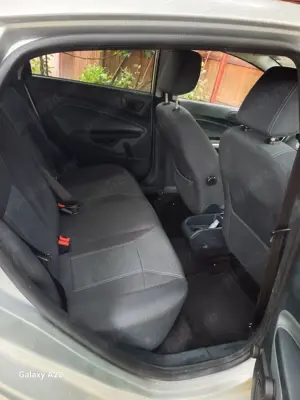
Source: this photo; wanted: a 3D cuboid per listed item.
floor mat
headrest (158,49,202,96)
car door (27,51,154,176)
[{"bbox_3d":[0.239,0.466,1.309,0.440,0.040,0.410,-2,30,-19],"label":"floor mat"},{"bbox_3d":[0.149,-0.654,1.480,0.135,0.210,0.265,-9,32,-14],"label":"headrest"},{"bbox_3d":[-0.371,-0.502,1.790,0.870,0.930,0.180,-2,30,-19],"label":"car door"}]

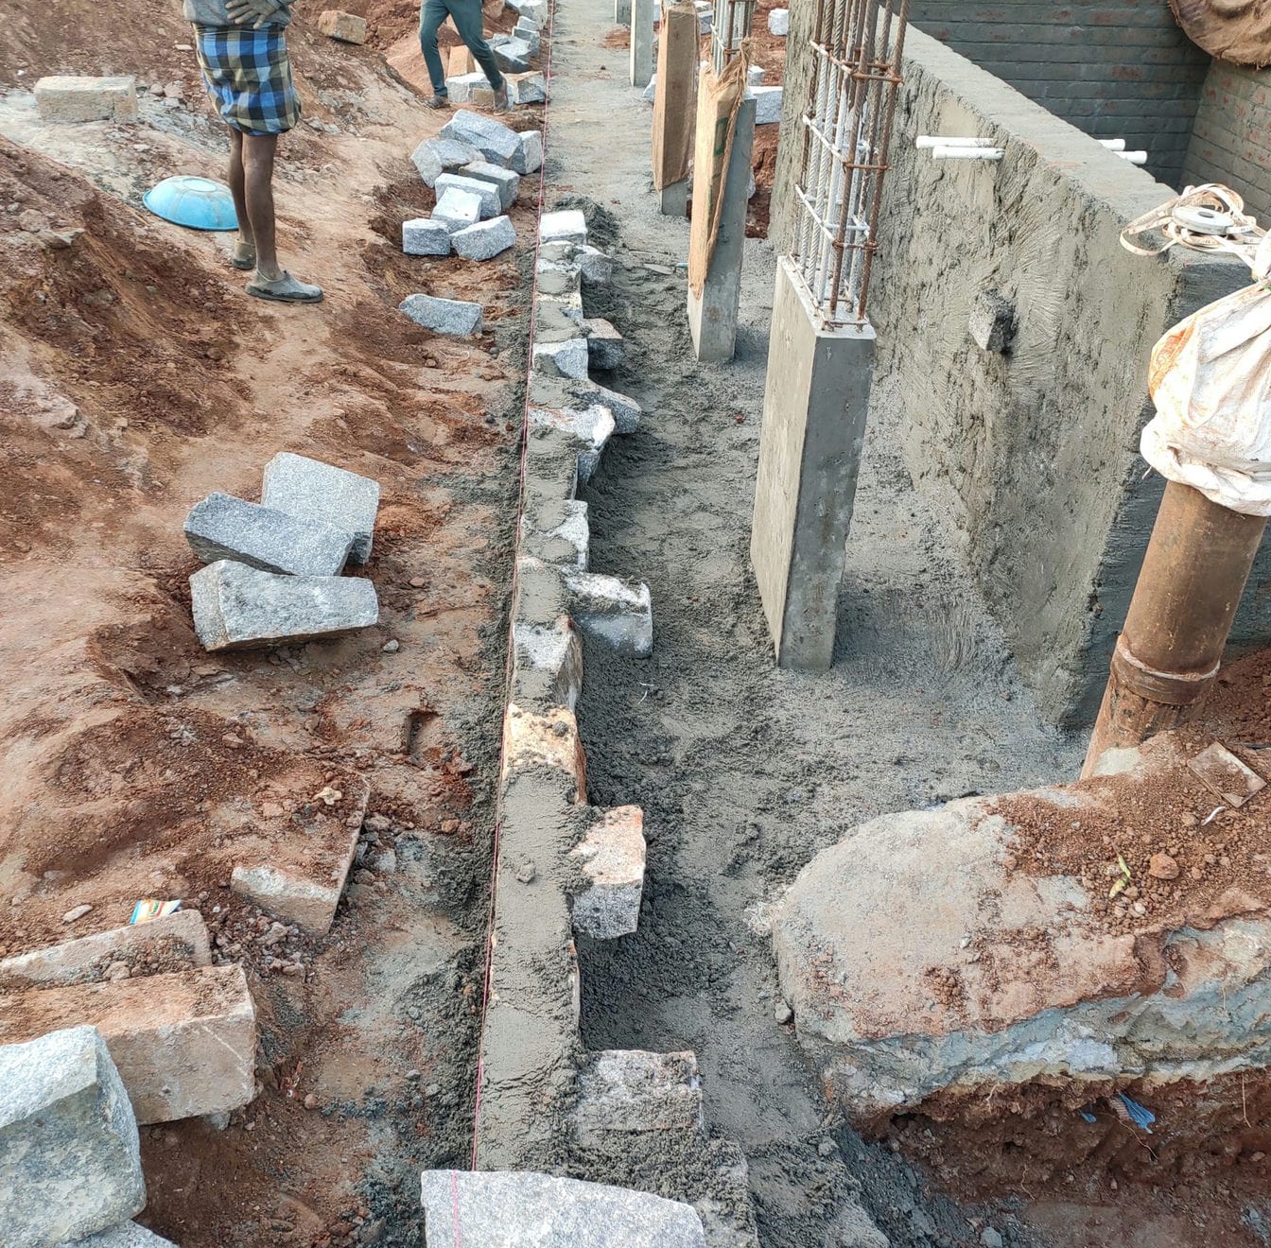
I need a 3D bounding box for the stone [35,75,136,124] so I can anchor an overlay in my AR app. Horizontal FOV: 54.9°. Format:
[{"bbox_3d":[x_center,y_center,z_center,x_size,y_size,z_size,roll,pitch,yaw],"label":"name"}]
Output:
[{"bbox_3d":[-2.700,-2.585,6.021,0.400,0.165,0.200,8,34,9],"label":"stone"}]

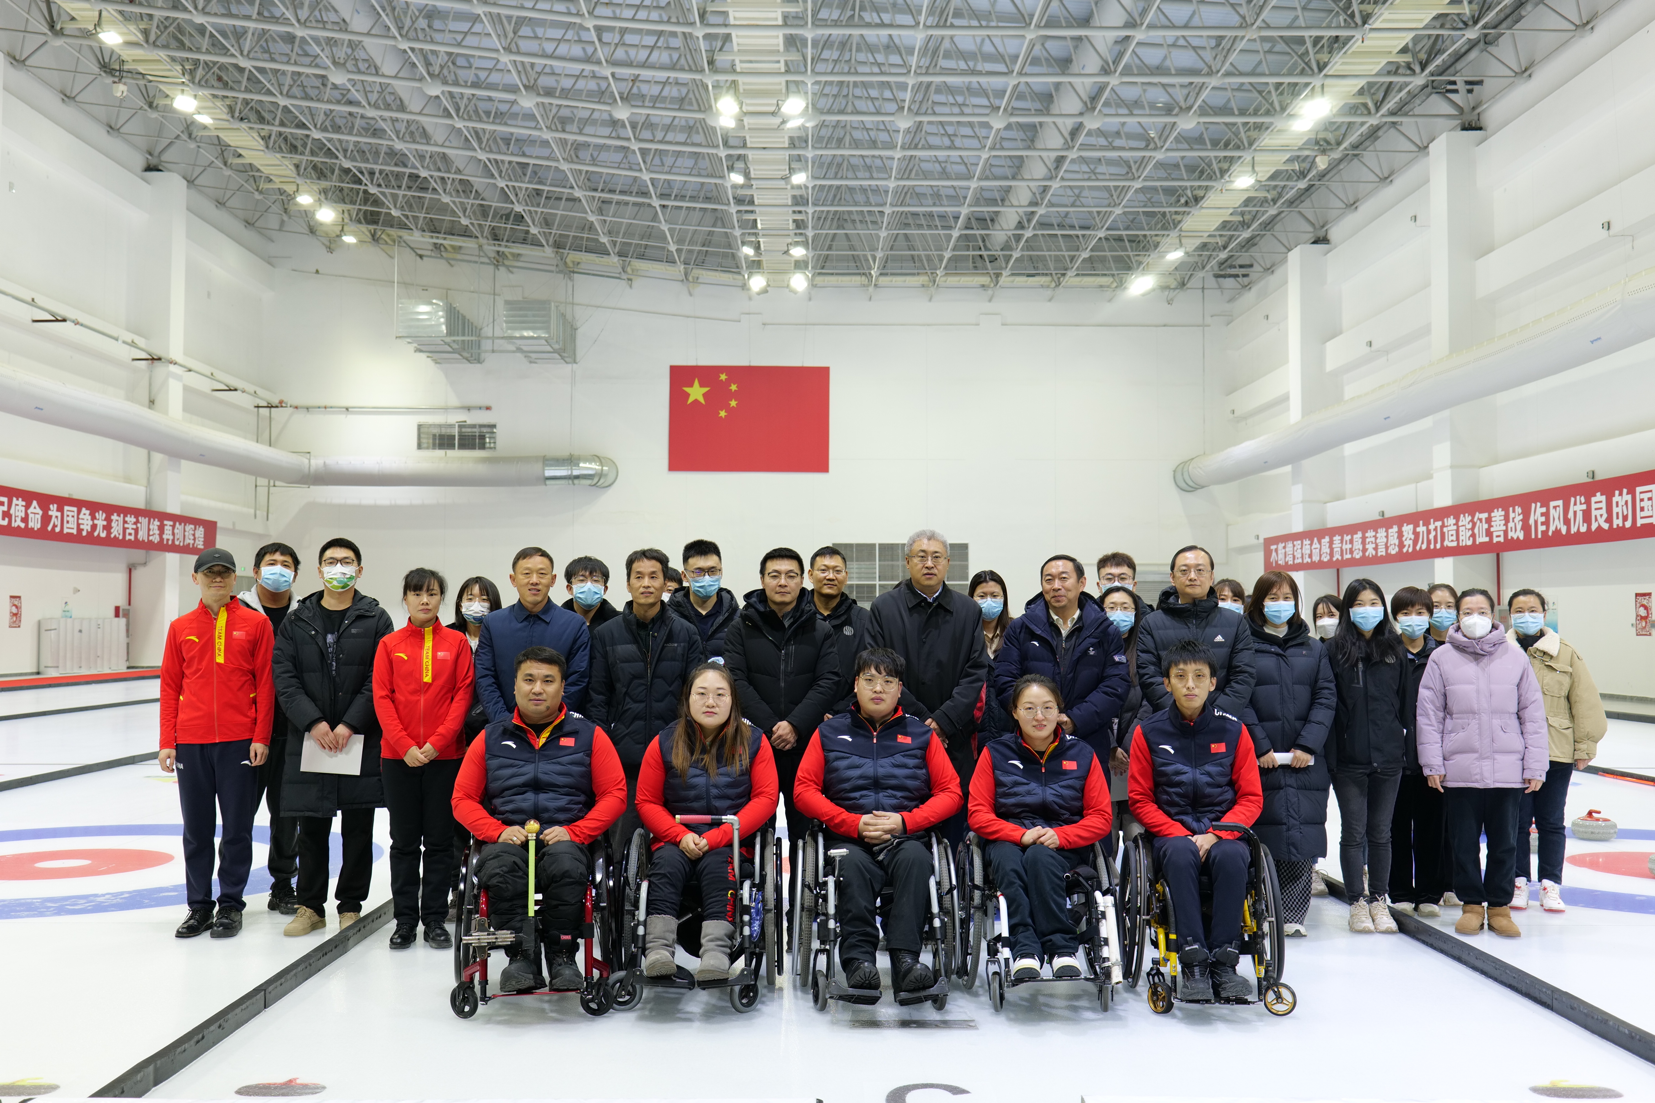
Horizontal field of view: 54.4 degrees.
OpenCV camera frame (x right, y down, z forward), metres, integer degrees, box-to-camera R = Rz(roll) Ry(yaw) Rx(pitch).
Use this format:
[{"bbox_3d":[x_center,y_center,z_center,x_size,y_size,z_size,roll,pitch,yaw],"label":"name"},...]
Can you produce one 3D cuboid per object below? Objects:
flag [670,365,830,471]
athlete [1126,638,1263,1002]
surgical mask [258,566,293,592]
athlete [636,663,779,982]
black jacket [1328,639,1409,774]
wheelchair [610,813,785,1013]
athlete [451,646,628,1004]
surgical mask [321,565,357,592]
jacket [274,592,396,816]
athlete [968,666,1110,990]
[{"bbox_3d":[-2.785,-4.736,57.749,5.720,3.800,0.060,0,-2,0],"label":"flag"},{"bbox_3d":[1.388,0.980,6.093,0.550,1.298,0.740,0,-3,8],"label":"athlete"},{"bbox_3d":[-2.719,0.138,7.941,0.160,0.134,0.085,1,-2,-15],"label":"surgical mask"},{"bbox_3d":[-0.459,0.998,6.142,0.560,1.136,0.740,0,-3,0],"label":"athlete"},{"bbox_3d":[2.582,0.729,7.697,0.410,0.664,0.270,0,-2,10],"label":"black jacket"},{"bbox_3d":[-0.486,1.283,6.230,0.630,0.830,0.900,0,-3,1],"label":"wheelchair"},{"bbox_3d":[-1.095,0.980,6.113,0.670,1.244,0.760,0,-3,-8],"label":"athlete"},{"bbox_3d":[-2.261,0.123,7.461,0.155,0.126,0.085,1,-2,-13],"label":"surgical mask"},{"bbox_3d":[-2.317,0.709,7.557,0.550,1.047,0.340,1,-2,-11],"label":"jacket"},{"bbox_3d":[0.801,1.009,6.082,0.560,1.084,0.730,0,-3,1],"label":"athlete"}]

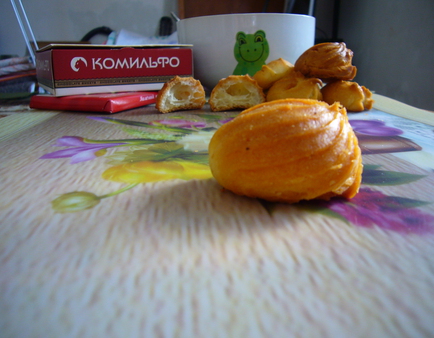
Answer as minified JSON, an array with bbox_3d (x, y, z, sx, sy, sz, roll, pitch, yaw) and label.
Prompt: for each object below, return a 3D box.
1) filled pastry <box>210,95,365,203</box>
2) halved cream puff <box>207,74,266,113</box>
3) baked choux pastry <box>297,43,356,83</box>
[{"bbox_3d":[0.021,-0.006,0.121,0.047,0.032,0.037,3,18,11],"label":"filled pastry"},{"bbox_3d":[0.016,-0.060,0.299,0.044,0.029,0.028,-1,17,0],"label":"halved cream puff"},{"bbox_3d":[0.090,-0.089,0.312,0.050,0.030,0.037,2,17,10],"label":"baked choux pastry"}]

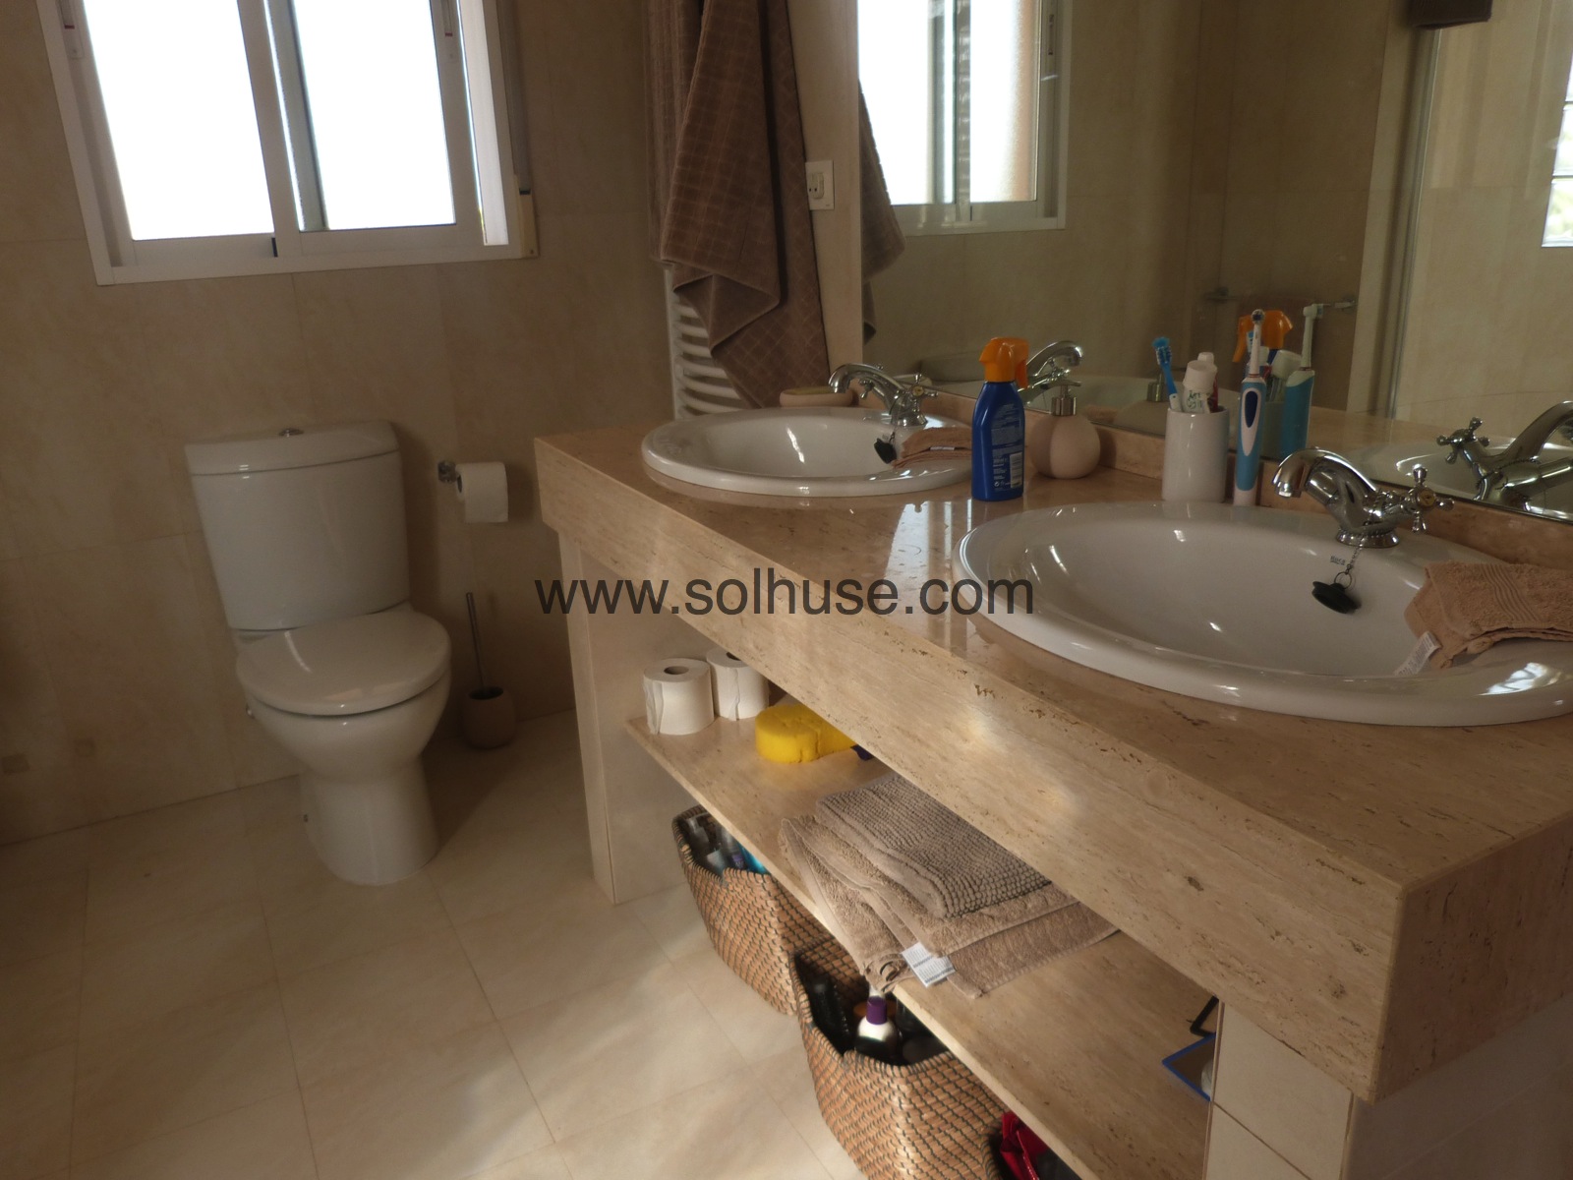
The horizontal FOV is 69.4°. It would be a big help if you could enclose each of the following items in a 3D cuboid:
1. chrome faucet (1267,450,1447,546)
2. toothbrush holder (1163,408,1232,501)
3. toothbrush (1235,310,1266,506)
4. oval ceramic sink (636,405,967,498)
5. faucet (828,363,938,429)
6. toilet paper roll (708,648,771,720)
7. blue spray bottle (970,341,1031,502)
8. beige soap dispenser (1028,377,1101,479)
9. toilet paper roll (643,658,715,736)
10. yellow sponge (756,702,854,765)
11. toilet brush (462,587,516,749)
[{"bbox_3d":[0.536,-0.092,1.106,0.187,0.104,0.148,-12,21,-27],"label":"chrome faucet"},{"bbox_3d":[0.498,-0.166,1.382,0.072,0.108,0.072,-12,21,-27],"label":"toothbrush holder"},{"bbox_3d":[0.553,-0.214,1.349,0.028,0.234,0.034,2,19,12],"label":"toothbrush"},{"bbox_3d":[0.038,-0.151,1.792,0.500,0.180,0.600,-12,21,-27],"label":"oval ceramic sink"},{"bbox_3d":[0.146,-0.316,1.819,0.172,0.112,0.160,-12,21,-27],"label":"faucet"},{"bbox_3d":[-0.082,0.160,1.972,0.108,0.093,0.108,-2,19,1],"label":"toilet paper roll"},{"bbox_3d":[0.275,-0.218,1.444,0.075,0.200,0.045,-16,23,-36],"label":"blue spray bottle"},{"bbox_3d":[0.373,-0.217,1.515,0.092,0.128,0.092,-2,19,1],"label":"beige soap dispenser"},{"bbox_3d":[-0.181,0.180,1.923,0.111,0.092,0.111,-2,19,1],"label":"toilet paper roll"},{"bbox_3d":[0.043,0.225,1.836,0.187,0.048,0.113,-12,21,-27],"label":"yellow sponge"},{"bbox_3d":[-0.724,0.186,2.686,0.118,0.385,0.118,-12,21,-27],"label":"toilet brush"}]

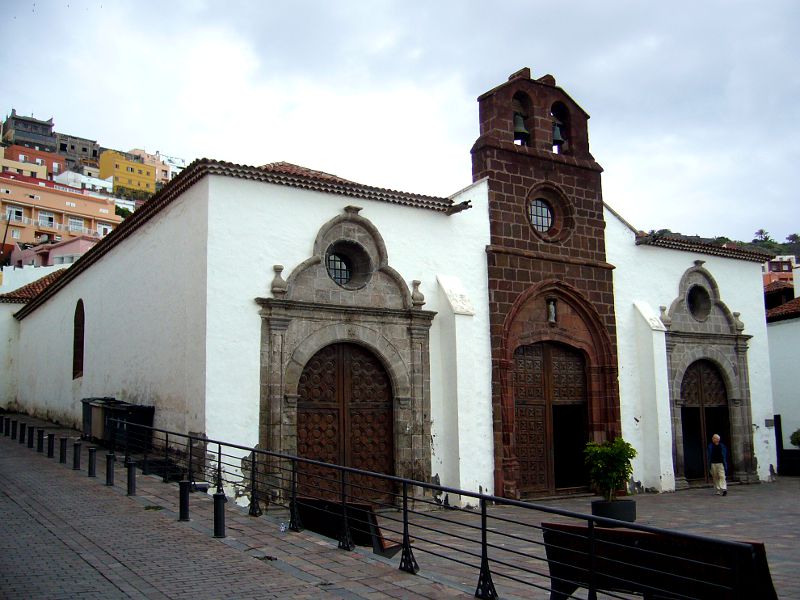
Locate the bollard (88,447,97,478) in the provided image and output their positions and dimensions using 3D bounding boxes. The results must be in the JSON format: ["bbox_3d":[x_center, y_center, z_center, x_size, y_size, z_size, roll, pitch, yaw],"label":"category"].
[{"bbox_3d":[-5.855,3.105,15.431,0.140,0.550,0.140,5,-10,-34],"label":"bollard"}]

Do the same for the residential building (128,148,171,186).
[{"bbox_3d":[-73.907,-38.782,238.558,10.000,9.000,10.000,4,-10,-32],"label":"residential building"}]

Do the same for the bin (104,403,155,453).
[{"bbox_3d":[-6.800,3.169,20.133,0.800,1.200,1.200,5,-11,-37],"label":"bin"}]

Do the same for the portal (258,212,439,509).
[{"bbox_3d":[-1.173,1.393,19.565,4.800,7.350,0.600,5,-10,-34],"label":"portal"}]

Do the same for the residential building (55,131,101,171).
[{"bbox_3d":[-76.761,-34.968,192.492,8.500,8.000,9.000,6,-11,-39],"label":"residential building"}]

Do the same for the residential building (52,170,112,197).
[{"bbox_3d":[-68.903,-25.230,175.846,10.000,4.500,8.000,6,-11,-39],"label":"residential building"}]

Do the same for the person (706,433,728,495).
[{"bbox_3d":[8.944,4.684,22.949,0.550,1.710,0.400,-2,-9,8],"label":"person"}]

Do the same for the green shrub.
[{"bbox_3d":[4.680,3.780,17.985,1.120,1.460,1.120,-1,-9,0],"label":"green shrub"}]

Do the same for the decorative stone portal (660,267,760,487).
[{"bbox_3d":[10.271,2.428,27.199,4.800,7.424,0.600,5,-10,-34],"label":"decorative stone portal"}]

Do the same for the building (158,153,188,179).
[{"bbox_3d":[-69.723,-40.364,248.896,8.000,8.000,9.000,4,-10,-32],"label":"building"}]

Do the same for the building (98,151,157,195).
[{"bbox_3d":[-68.106,-31.397,202.047,11.000,8.500,11.000,4,-10,-32],"label":"building"}]

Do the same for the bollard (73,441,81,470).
[{"bbox_3d":[-6.530,3.170,16.372,0.140,0.550,0.140,5,-10,-34],"label":"bollard"}]

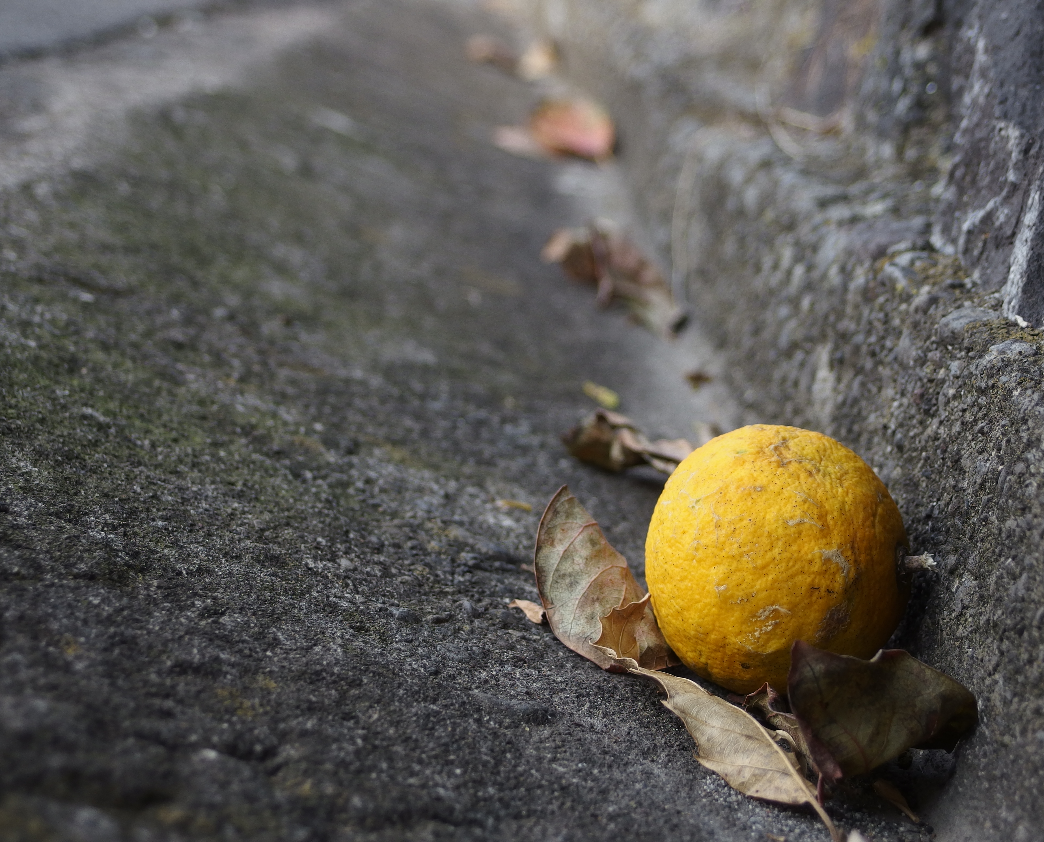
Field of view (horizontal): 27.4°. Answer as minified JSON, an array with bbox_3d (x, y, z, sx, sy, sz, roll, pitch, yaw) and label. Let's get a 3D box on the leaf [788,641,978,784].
[{"bbox_3d":[0.094,0.076,0.556,0.047,0.032,0.028,1,13,6],"label":"leaf"}]

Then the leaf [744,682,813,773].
[{"bbox_3d":[0.073,0.088,0.608,0.020,0.019,0.038,2,13,-18],"label":"leaf"}]

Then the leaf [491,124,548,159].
[{"bbox_3d":[0.002,-0.274,2.069,0.058,0.016,0.055,21,12,0],"label":"leaf"}]

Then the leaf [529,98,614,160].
[{"bbox_3d":[0.050,-0.292,2.140,0.078,0.052,0.050,1,13,6],"label":"leaf"}]

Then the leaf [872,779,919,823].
[{"bbox_3d":[0.100,0.102,0.572,0.006,0.004,0.018,14,14,-32],"label":"leaf"}]

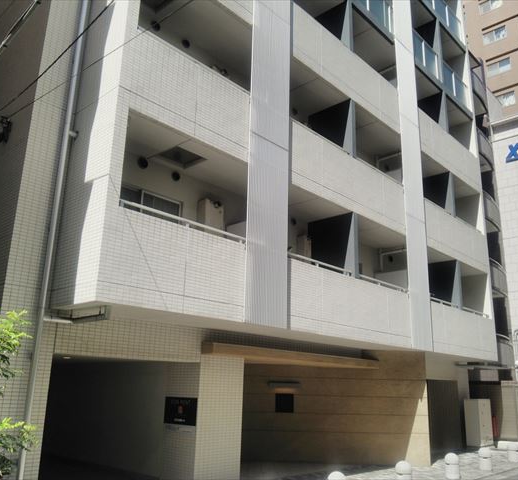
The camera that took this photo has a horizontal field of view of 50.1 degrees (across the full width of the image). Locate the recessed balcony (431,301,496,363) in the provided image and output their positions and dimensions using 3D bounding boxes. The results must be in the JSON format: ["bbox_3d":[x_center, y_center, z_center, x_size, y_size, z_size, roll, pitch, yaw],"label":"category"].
[{"bbox_3d":[5.425,2.686,15.906,1.100,1.324,4.422,-12,-20,40],"label":"recessed balcony"}]

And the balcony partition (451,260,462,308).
[{"bbox_3d":[5.622,1.299,15.830,0.300,1.420,0.190,-12,-20,40],"label":"balcony partition"}]

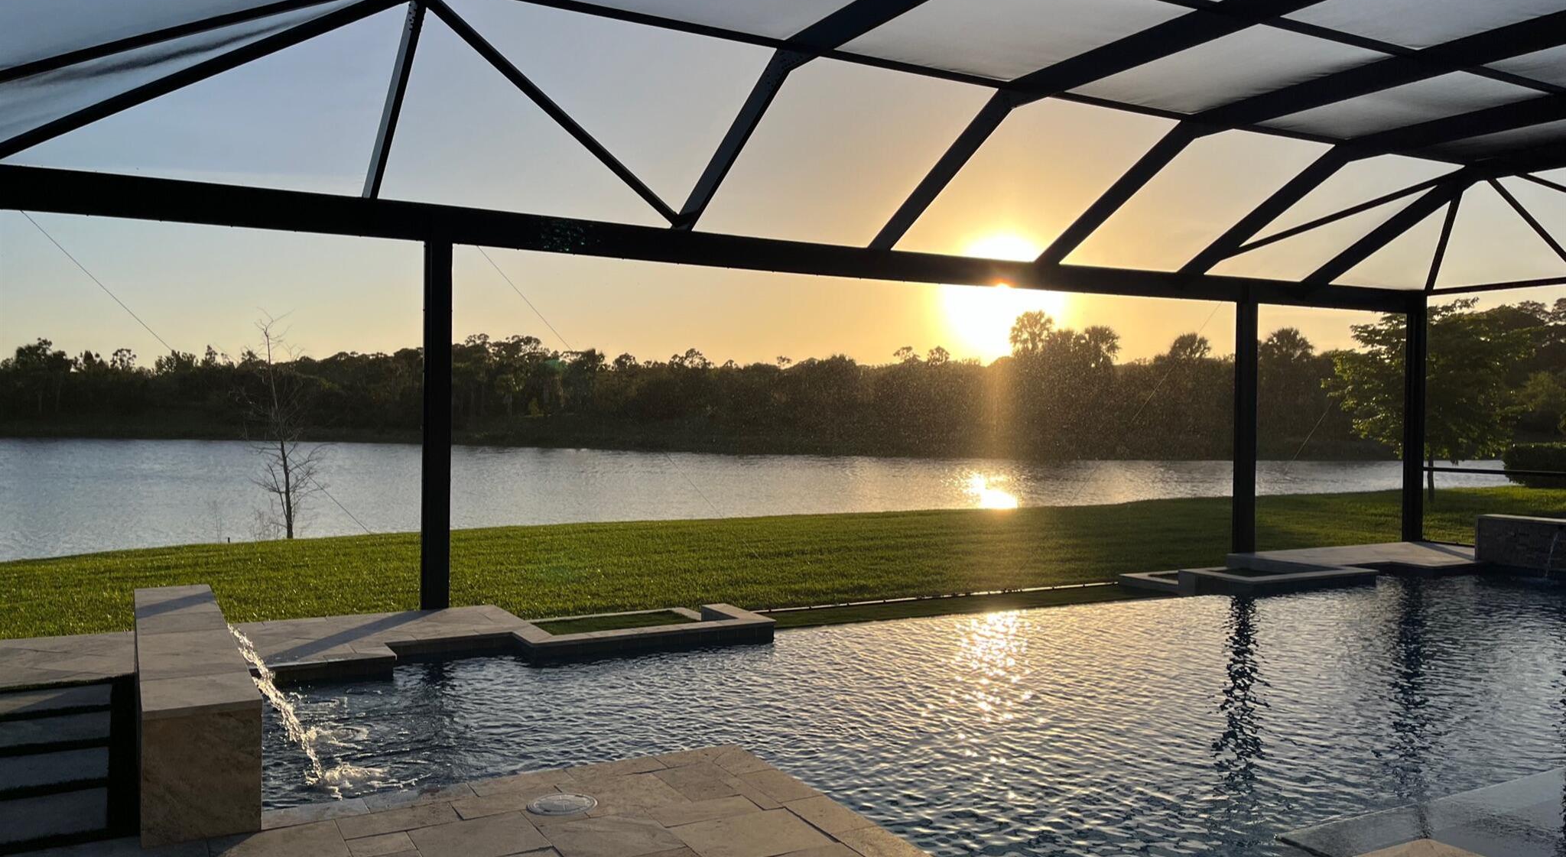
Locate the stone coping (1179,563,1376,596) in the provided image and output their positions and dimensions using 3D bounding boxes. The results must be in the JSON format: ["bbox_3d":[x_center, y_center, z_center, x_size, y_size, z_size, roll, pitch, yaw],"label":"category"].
[{"bbox_3d":[4.898,1.496,11.610,1.780,0.179,0.879,0,1,-29],"label":"stone coping"}]

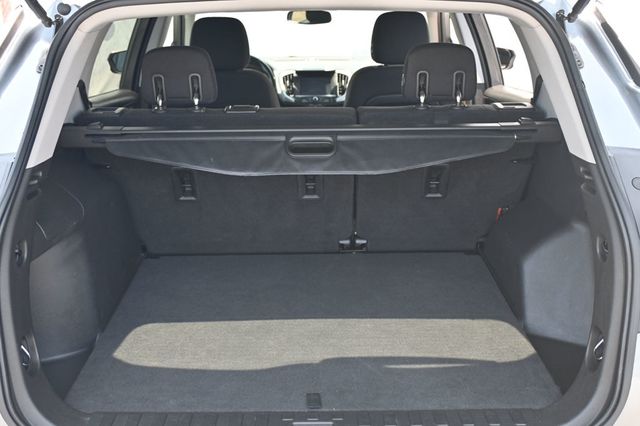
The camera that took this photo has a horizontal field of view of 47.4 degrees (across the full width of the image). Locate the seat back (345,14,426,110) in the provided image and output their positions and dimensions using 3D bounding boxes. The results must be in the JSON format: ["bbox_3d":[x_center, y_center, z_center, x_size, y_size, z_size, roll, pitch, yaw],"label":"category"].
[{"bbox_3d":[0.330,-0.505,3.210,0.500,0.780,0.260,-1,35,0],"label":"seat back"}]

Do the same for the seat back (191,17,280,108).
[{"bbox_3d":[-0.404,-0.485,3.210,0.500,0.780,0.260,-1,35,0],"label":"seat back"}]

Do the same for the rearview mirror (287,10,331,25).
[{"bbox_3d":[-0.051,-0.946,3.520,0.230,0.070,0.050,5,21,16],"label":"rearview mirror"}]

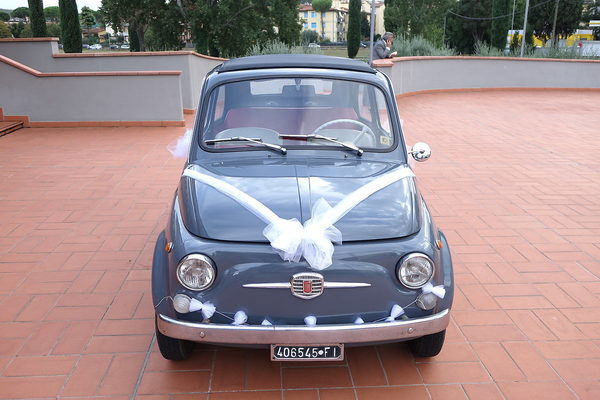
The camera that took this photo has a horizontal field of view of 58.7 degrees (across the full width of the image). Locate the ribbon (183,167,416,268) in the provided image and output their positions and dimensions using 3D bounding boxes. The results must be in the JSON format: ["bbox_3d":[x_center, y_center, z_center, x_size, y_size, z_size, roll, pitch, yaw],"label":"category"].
[{"bbox_3d":[0.010,0.030,2.161,1.090,0.205,0.830,0,18,-2],"label":"ribbon"}]

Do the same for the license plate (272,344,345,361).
[{"bbox_3d":[0.029,0.566,1.985,0.272,0.066,0.015,0,18,-2],"label":"license plate"}]

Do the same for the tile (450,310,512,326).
[{"bbox_3d":[0.957,0.633,2.822,0.297,0.020,0.144,-1,18,-4],"label":"tile"}]

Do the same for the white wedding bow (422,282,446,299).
[{"bbox_3d":[0.501,0.338,1.990,0.086,0.056,0.048,-5,18,-16],"label":"white wedding bow"}]

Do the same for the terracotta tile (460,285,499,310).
[{"bbox_3d":[1.032,0.568,3.083,0.147,0.015,0.300,-1,18,-4],"label":"terracotta tile"}]

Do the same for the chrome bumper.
[{"bbox_3d":[0.015,0.468,1.980,1.110,0.080,0.135,0,18,-2],"label":"chrome bumper"}]

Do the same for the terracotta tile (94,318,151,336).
[{"bbox_3d":[-0.870,0.655,2.706,0.297,0.020,0.144,-1,18,-4],"label":"terracotta tile"}]

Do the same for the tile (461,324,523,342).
[{"bbox_3d":[0.980,0.685,2.705,0.302,0.020,0.147,-1,18,-3],"label":"tile"}]

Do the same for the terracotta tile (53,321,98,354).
[{"bbox_3d":[-1.093,0.681,2.619,0.144,0.020,0.297,-1,18,-4],"label":"terracotta tile"}]

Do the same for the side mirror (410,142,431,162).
[{"bbox_3d":[0.612,-0.242,2.720,0.108,0.102,0.050,-4,18,-14],"label":"side mirror"}]

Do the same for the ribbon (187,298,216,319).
[{"bbox_3d":[-0.363,0.404,1.987,0.105,0.072,0.055,0,18,-2],"label":"ribbon"}]

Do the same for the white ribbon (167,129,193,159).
[{"bbox_3d":[-0.737,-0.344,3.303,0.180,0.180,0.160,0,18,-2],"label":"white ribbon"}]

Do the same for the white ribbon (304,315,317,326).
[{"bbox_3d":[0.039,0.445,1.960,0.045,0.050,0.045,0,18,-2],"label":"white ribbon"}]

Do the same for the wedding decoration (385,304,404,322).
[{"bbox_3d":[0.349,0.419,1.969,0.075,0.068,0.050,0,18,-2],"label":"wedding decoration"}]

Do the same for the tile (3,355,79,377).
[{"bbox_3d":[-1.171,0.759,2.427,0.302,0.020,0.147,-1,18,-3],"label":"tile"}]

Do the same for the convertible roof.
[{"bbox_3d":[-0.026,-0.809,3.114,0.840,0.095,0.800,0,18,-2],"label":"convertible roof"}]

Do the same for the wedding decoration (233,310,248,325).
[{"bbox_3d":[-0.207,0.413,1.872,0.056,0.052,0.052,0,18,-2],"label":"wedding decoration"}]

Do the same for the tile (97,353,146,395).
[{"bbox_3d":[-0.783,0.777,2.379,0.147,0.020,0.302,-1,18,-3],"label":"tile"}]

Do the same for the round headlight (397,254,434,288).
[{"bbox_3d":[0.421,0.248,1.969,0.138,0.140,0.080,0,18,-2],"label":"round headlight"}]

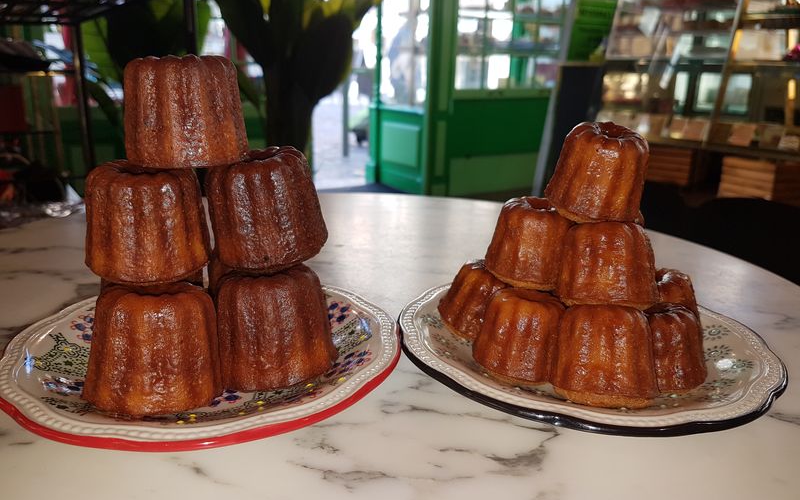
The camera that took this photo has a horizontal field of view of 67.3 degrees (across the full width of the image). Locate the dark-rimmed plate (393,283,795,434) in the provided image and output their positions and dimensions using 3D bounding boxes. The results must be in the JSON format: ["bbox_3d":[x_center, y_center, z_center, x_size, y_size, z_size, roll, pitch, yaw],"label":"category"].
[{"bbox_3d":[0.099,0.054,0.337,0.198,0.022,0.198,1,16,0],"label":"dark-rimmed plate"}]

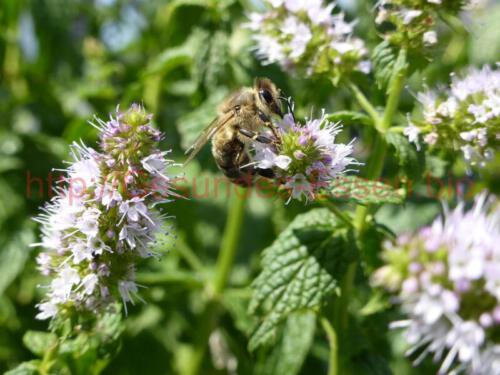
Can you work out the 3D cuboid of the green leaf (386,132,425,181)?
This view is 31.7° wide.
[{"bbox_3d":[0.019,-0.004,0.108,0.004,0.007,0.003,-31,-7,-29],"label":"green leaf"}]

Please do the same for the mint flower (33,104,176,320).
[{"bbox_3d":[-0.016,0.003,0.100,0.015,0.025,0.015,14,9,0],"label":"mint flower"}]

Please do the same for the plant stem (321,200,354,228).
[{"bbox_3d":[0.012,0.004,0.120,0.006,0.001,0.001,39,0,-9],"label":"plant stem"}]

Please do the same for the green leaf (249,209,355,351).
[{"bbox_3d":[0.007,0.013,0.120,0.012,0.021,0.007,31,-16,3],"label":"green leaf"}]

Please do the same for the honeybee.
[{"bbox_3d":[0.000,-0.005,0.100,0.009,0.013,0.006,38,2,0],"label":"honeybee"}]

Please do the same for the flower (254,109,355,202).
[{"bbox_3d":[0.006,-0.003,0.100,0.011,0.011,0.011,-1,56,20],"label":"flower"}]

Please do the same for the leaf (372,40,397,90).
[{"bbox_3d":[0.019,-0.017,0.125,0.003,0.007,0.003,8,6,14],"label":"leaf"}]

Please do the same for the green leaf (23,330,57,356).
[{"bbox_3d":[-0.029,0.021,0.121,0.004,0.003,0.002,-6,15,-1],"label":"green leaf"}]

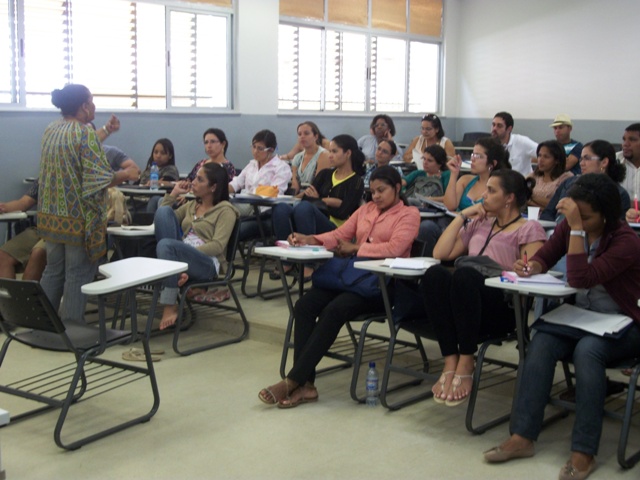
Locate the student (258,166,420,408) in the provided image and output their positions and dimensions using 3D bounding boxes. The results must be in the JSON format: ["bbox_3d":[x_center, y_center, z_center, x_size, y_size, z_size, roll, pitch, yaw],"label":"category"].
[{"bbox_3d":[0.032,0.198,4.997,0.930,1.180,0.630,-7,11,-43],"label":"student"}]

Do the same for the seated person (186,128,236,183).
[{"bbox_3d":[-1.040,-0.294,7.618,0.550,1.220,0.820,8,10,42],"label":"seated person"}]

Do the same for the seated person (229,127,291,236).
[{"bbox_3d":[-0.495,-0.227,7.078,0.540,1.220,0.780,7,10,38],"label":"seated person"}]

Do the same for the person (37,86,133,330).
[{"bbox_3d":[-1.598,-0.220,6.304,0.580,1.630,0.560,-6,10,-39],"label":"person"}]

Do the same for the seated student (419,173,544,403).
[{"bbox_3d":[0.820,0.225,4.627,0.540,1.145,0.700,6,9,34],"label":"seated student"}]

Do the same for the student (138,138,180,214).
[{"bbox_3d":[-1.389,-0.287,7.800,0.480,1.120,0.740,6,9,32],"label":"student"}]

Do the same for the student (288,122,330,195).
[{"bbox_3d":[-0.164,-0.464,8.258,0.500,1.180,0.780,6,9,35],"label":"student"}]

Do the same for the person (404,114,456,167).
[{"bbox_3d":[1.005,-0.646,9.003,0.550,1.170,0.780,7,10,38],"label":"person"}]

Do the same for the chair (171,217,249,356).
[{"bbox_3d":[-0.881,0.242,5.829,0.600,0.820,0.700,7,10,38],"label":"chair"}]

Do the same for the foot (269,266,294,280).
[{"bbox_3d":[-0.273,0.238,6.561,0.220,0.105,0.100,-6,10,-39],"label":"foot"}]

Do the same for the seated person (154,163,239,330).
[{"bbox_3d":[-0.831,0.052,5.880,0.680,1.080,0.520,-6,10,-40],"label":"seated person"}]

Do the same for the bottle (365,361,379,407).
[{"bbox_3d":[0.265,0.725,4.675,0.064,0.226,0.064,1,8,0],"label":"bottle"}]

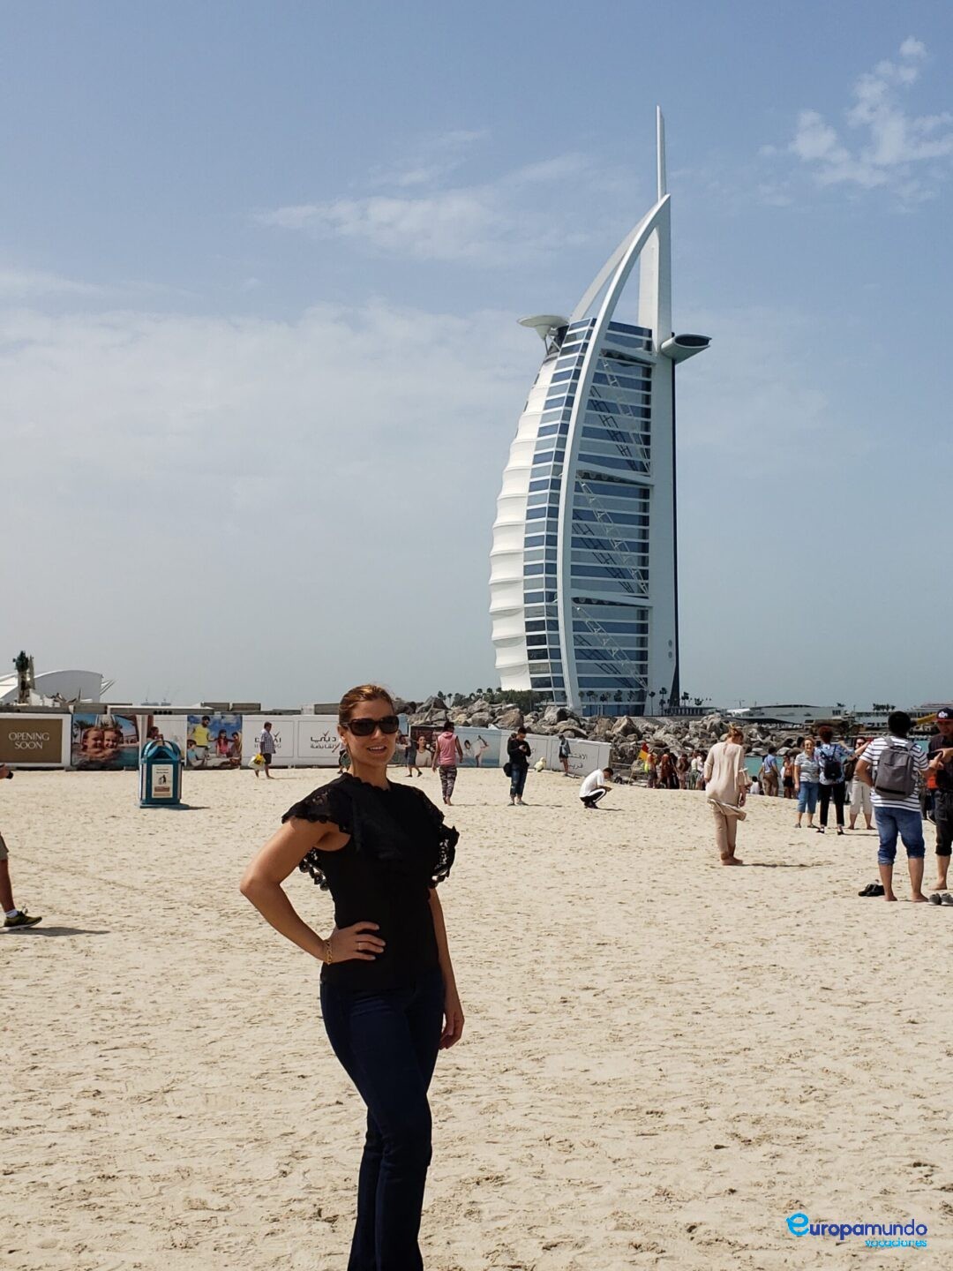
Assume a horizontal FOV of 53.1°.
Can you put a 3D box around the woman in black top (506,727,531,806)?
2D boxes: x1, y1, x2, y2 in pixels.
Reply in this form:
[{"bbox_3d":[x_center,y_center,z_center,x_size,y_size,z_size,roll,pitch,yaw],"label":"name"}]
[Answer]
[{"bbox_3d":[0.875,2.719,19.800,0.500,1.620,0.360,3,-6,-30],"label":"woman in black top"}]

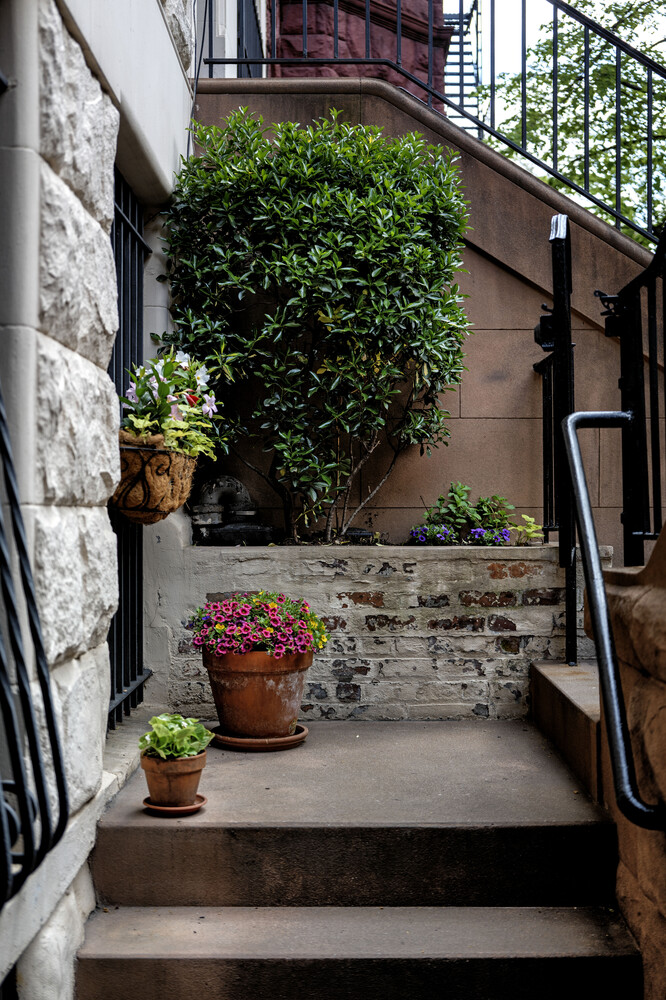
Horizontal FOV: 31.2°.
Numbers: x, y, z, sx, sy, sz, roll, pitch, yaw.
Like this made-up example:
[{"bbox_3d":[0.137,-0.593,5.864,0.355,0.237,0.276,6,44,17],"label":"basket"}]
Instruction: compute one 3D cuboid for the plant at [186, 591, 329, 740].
[{"bbox_3d":[-0.221,0.479,3.499,0.413,0.439,0.403,0,0,0],"label":"plant"}]

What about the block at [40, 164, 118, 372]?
[{"bbox_3d":[-0.678,-0.515,2.754,0.224,0.359,0.673,0,0,0],"label":"block"}]

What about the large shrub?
[{"bbox_3d":[-0.061,-0.612,4.131,1.071,1.489,0.836,0,0,0],"label":"large shrub"}]

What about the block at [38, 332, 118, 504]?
[{"bbox_3d":[-0.678,-0.163,2.754,0.224,0.352,0.673,0,0,0],"label":"block"}]

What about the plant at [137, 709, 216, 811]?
[{"bbox_3d":[-0.359,0.595,2.744,0.175,0.212,0.171,0,0,0],"label":"plant"}]

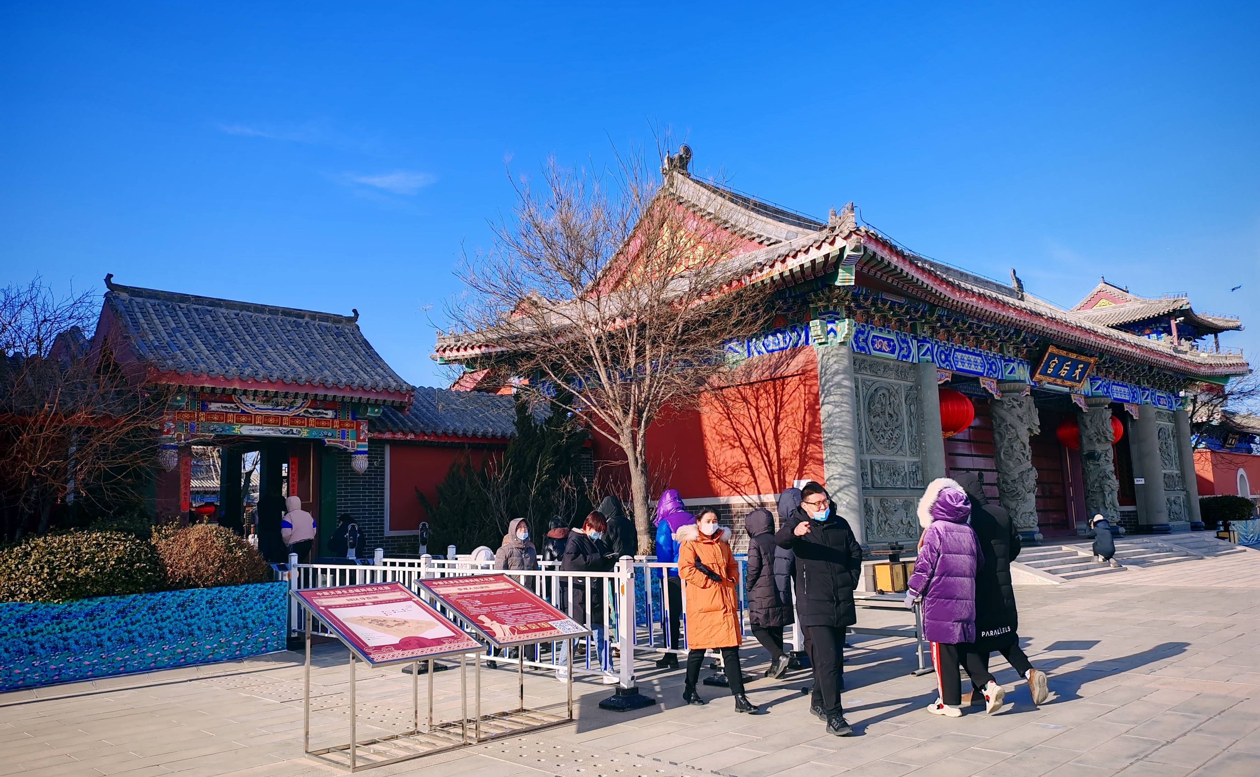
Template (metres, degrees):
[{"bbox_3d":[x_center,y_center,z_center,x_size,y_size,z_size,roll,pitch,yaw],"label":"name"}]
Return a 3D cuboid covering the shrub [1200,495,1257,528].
[{"bbox_3d":[21.565,4.445,35.500,1.800,1.200,2.200,-10,-11,44],"label":"shrub"}]

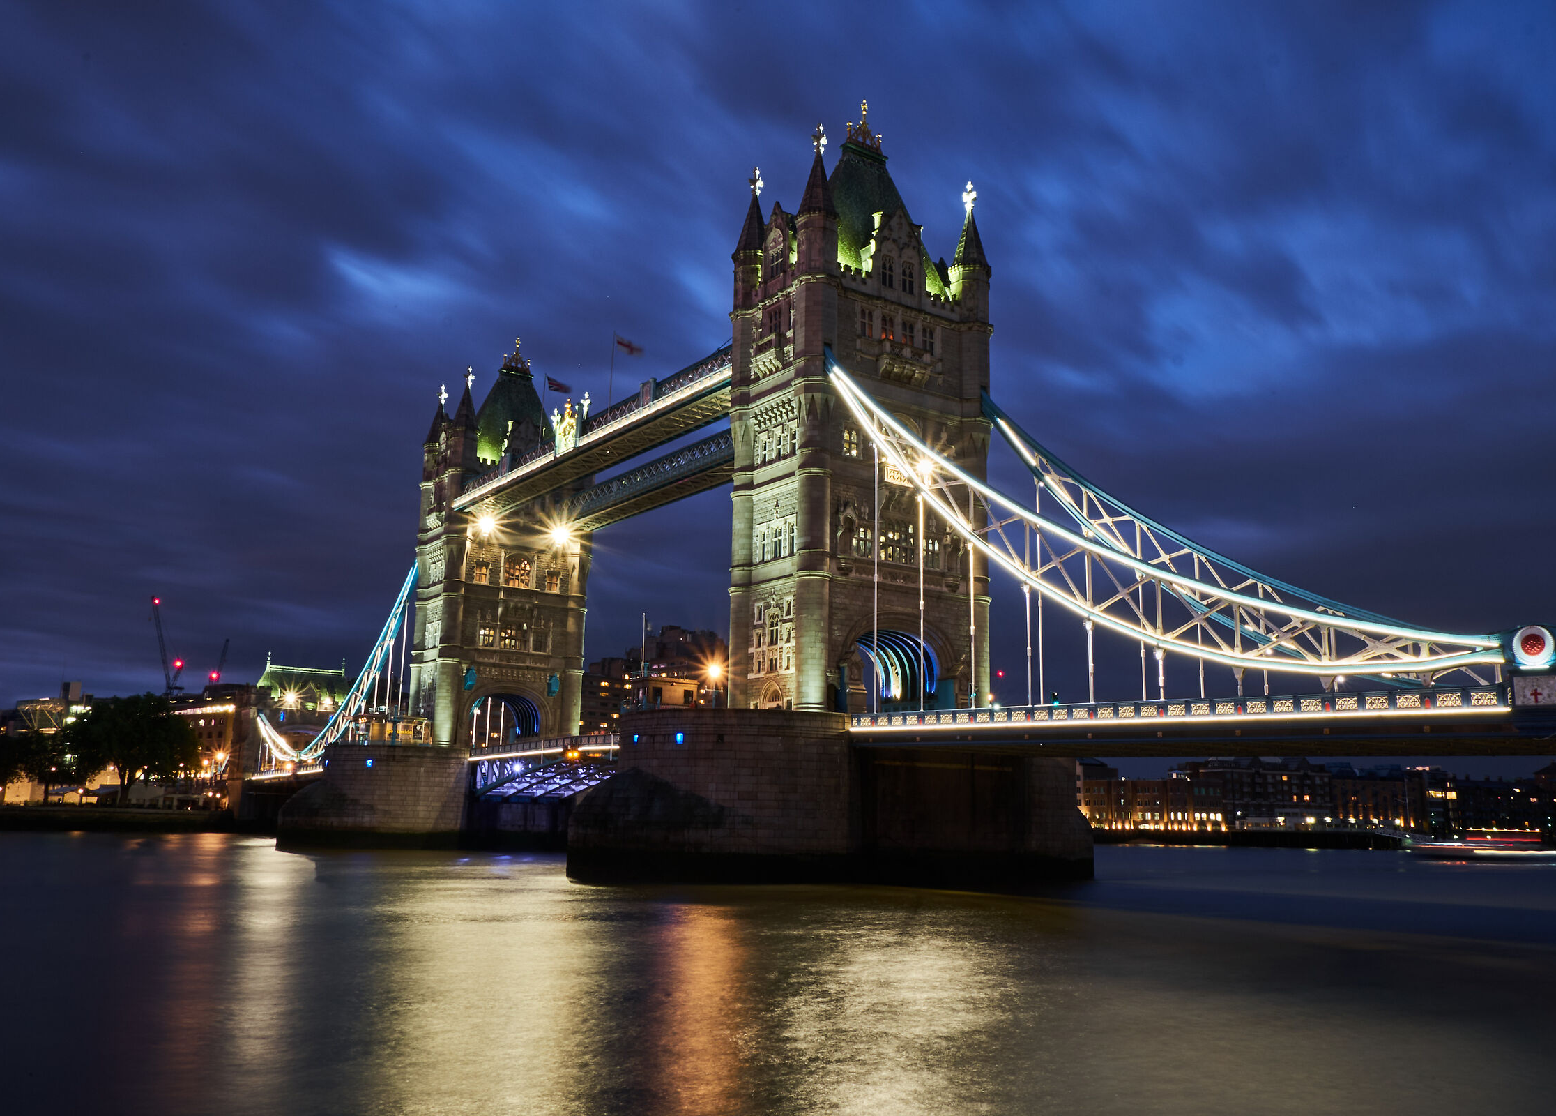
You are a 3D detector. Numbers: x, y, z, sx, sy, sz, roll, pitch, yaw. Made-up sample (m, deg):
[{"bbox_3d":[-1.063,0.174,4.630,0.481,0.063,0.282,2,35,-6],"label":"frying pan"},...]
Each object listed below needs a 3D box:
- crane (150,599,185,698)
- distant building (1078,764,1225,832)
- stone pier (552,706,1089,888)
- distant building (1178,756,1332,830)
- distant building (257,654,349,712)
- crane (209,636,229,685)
[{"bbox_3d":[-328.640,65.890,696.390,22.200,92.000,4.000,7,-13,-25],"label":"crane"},{"bbox_3d":[115.710,77.900,418.580,46.920,19.300,24.000,3,-12,-7],"label":"distant building"},{"bbox_3d":[7.230,21.490,115.290,56.300,13.600,21.300,9,-14,-34],"label":"stone pier"},{"bbox_3d":[159.690,79.760,435.730,49.770,24.300,19.000,7,-13,-26],"label":"distant building"},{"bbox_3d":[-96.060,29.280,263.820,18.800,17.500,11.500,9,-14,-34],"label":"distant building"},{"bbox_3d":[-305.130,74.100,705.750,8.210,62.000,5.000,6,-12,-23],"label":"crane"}]

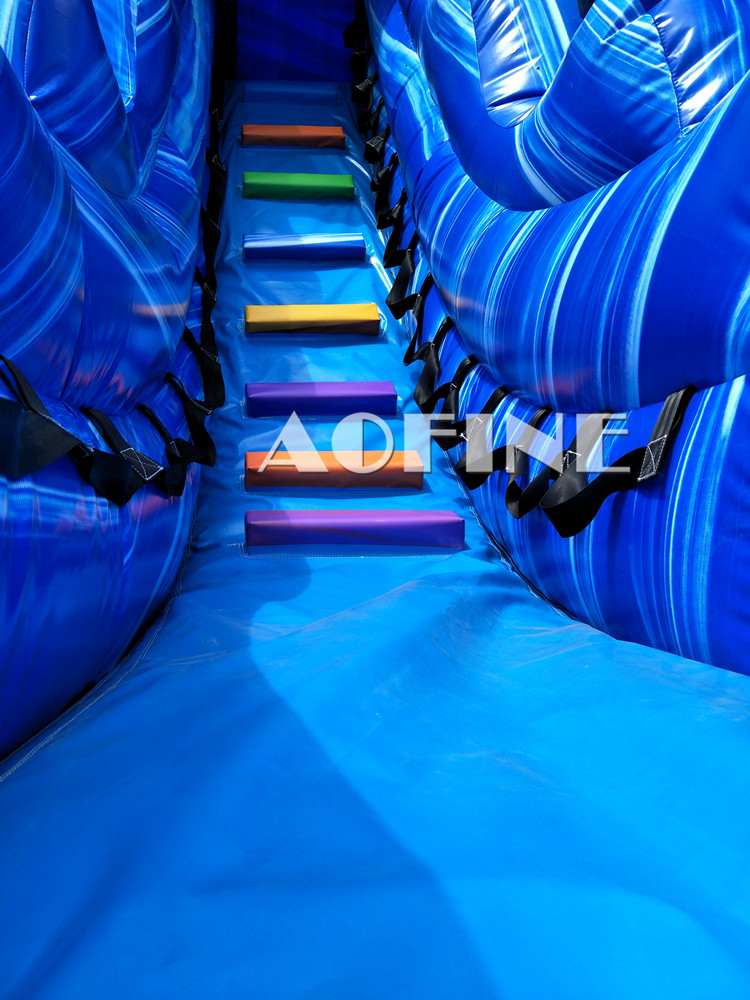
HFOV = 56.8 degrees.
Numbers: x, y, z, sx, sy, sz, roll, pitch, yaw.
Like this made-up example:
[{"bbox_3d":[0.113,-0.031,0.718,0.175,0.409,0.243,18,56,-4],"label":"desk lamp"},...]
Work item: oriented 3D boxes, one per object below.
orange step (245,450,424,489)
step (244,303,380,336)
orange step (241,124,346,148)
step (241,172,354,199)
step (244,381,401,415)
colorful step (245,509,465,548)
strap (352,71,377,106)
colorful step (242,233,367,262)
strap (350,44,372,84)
[{"bbox_3d":[-0.130,-0.101,2.289,0.570,0.070,0.114,-2,24,-8],"label":"orange step"},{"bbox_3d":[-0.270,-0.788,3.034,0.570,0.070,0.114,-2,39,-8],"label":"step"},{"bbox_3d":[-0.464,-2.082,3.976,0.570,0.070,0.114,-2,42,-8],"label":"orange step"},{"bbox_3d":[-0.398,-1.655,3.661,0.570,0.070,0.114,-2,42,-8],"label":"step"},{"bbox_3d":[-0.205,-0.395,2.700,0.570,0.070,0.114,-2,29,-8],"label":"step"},{"bbox_3d":[-0.052,0.075,1.869,0.570,0.070,0.114,-2,14,-8],"label":"colorful step"},{"bbox_3d":[-0.059,-2.317,3.905,0.110,0.210,0.160,-2,4,-8],"label":"strap"},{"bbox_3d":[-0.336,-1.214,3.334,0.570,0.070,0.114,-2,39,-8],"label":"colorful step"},{"bbox_3d":[-0.079,-2.542,4.047,0.110,0.210,0.160,-2,4,-8],"label":"strap"}]

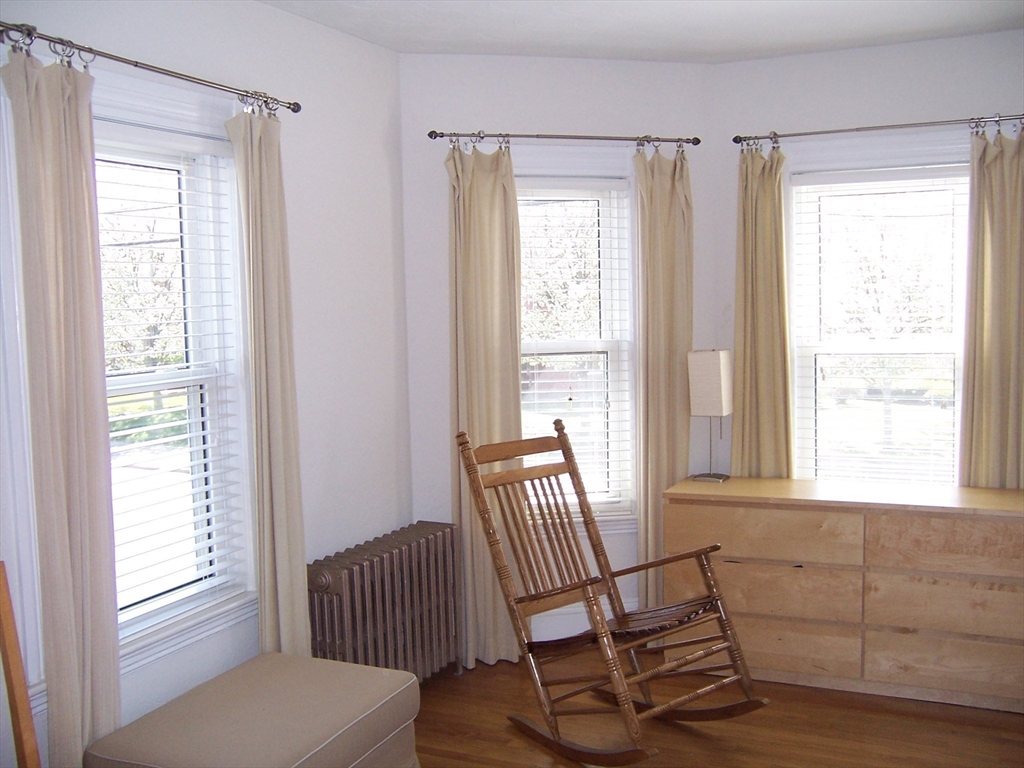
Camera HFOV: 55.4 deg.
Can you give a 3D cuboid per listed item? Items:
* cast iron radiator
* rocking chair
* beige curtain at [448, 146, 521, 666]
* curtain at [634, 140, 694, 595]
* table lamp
[{"bbox_3d":[-0.489,0.956,3.906,0.200,0.655,0.815,1,5,27],"label":"cast iron radiator"},{"bbox_3d":[0.329,0.742,3.548,0.655,1.105,1.060,-5,6,-39],"label":"rocking chair"},{"bbox_3d":[-0.111,0.122,4.247,0.295,2.250,0.120,-2,4,-12],"label":"beige curtain"},{"bbox_3d":[0.689,0.093,4.415,0.270,2.250,0.120,-2,4,-12],"label":"curtain"},{"bbox_3d":[0.905,0.141,4.415,0.150,0.585,0.150,1,5,26],"label":"table lamp"}]

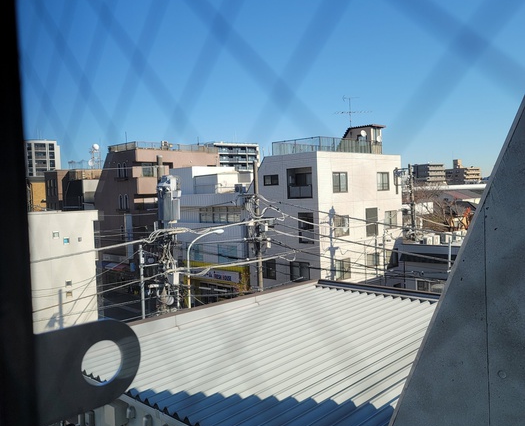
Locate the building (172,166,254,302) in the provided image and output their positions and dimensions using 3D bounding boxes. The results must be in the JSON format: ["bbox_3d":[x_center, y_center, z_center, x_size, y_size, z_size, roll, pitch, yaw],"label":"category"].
[{"bbox_3d":[-1.333,1.972,44.673,8.850,12.350,10.000,0,3,42],"label":"building"}]

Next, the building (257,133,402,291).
[{"bbox_3d":[5.016,1.112,39.009,10.400,13.950,6.900,-4,3,-45],"label":"building"}]

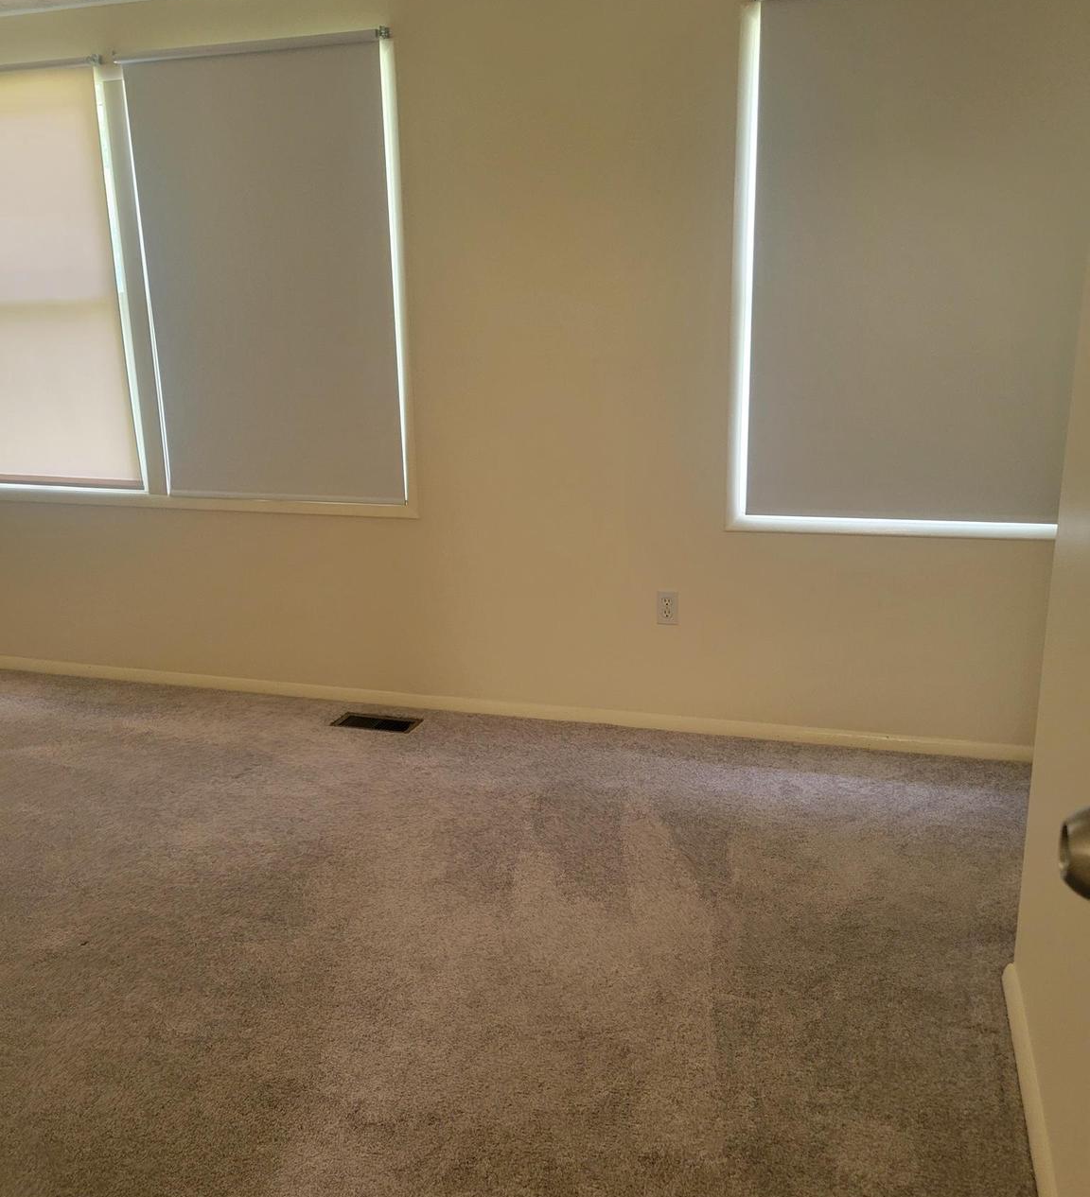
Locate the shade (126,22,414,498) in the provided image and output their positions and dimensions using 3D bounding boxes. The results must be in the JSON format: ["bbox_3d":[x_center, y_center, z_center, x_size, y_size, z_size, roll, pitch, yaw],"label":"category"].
[{"bbox_3d":[-0.958,-1.083,3.744,0.965,1.515,0.055,3,16,17],"label":"shade"}]

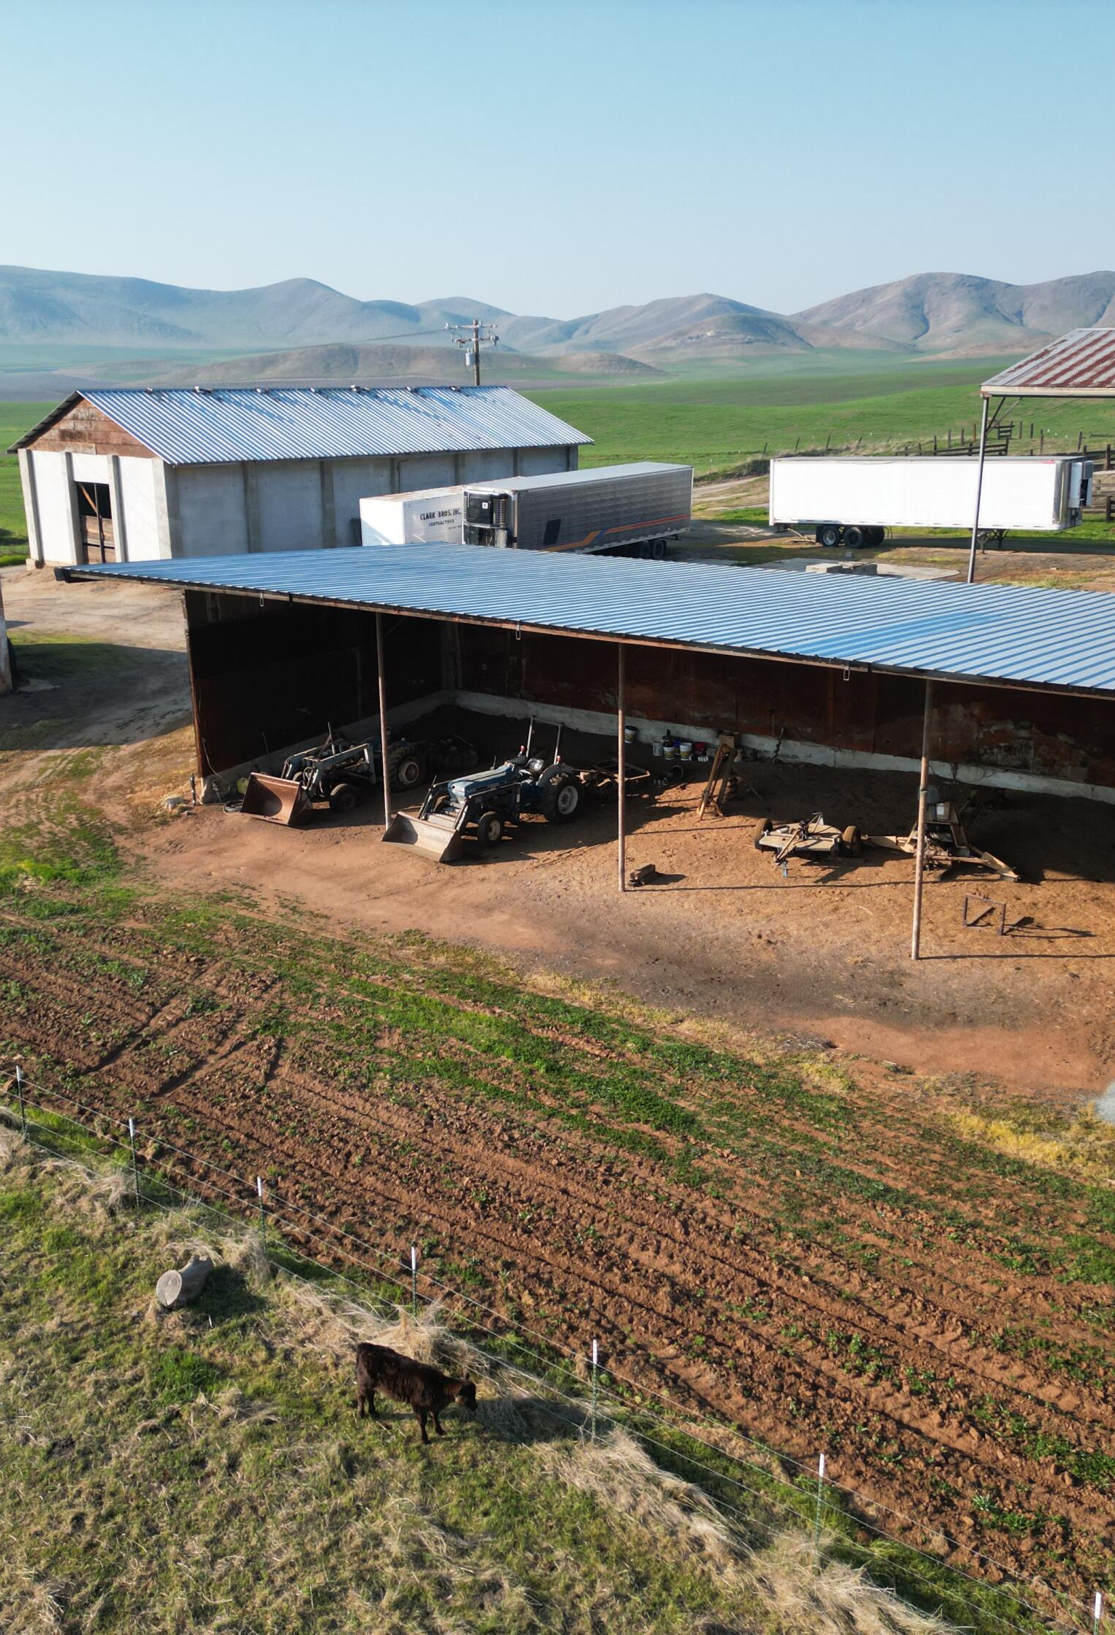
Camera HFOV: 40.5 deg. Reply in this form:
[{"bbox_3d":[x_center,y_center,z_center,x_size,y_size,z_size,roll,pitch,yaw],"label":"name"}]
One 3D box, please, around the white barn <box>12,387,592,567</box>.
[{"bbox_3d":[-11.311,-16.656,72.910,12.711,7.757,25.408,14,22,41],"label":"white barn"}]

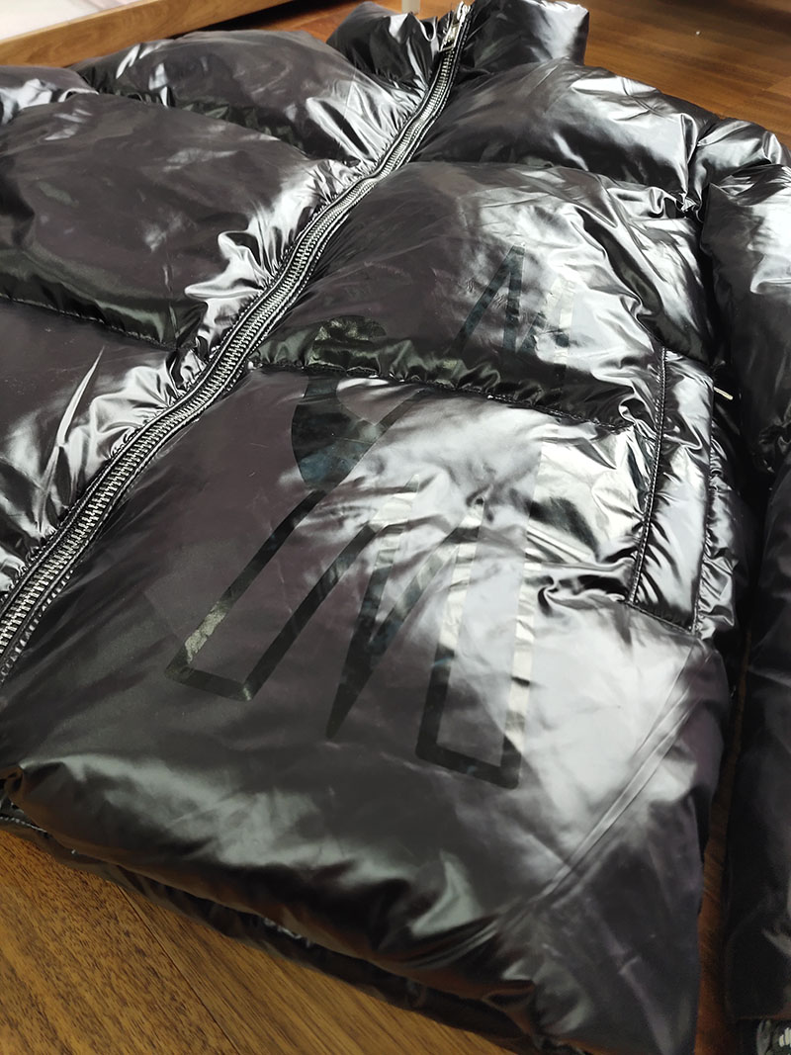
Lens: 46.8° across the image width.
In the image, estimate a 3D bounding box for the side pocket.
[{"bbox_3d":[0.133,-0.022,0.436,0.036,0.022,0.175,26,50,-7],"label":"side pocket"}]

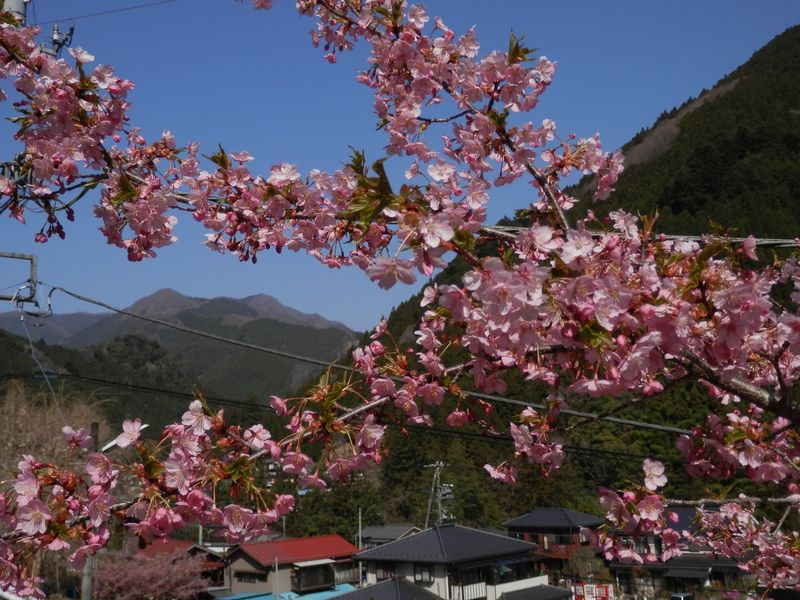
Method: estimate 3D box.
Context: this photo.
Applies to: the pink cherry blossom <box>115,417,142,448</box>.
[{"bbox_3d":[-0.257,0.127,0.810,0.031,0.031,0.017,-2,-30,14],"label":"pink cherry blossom"}]

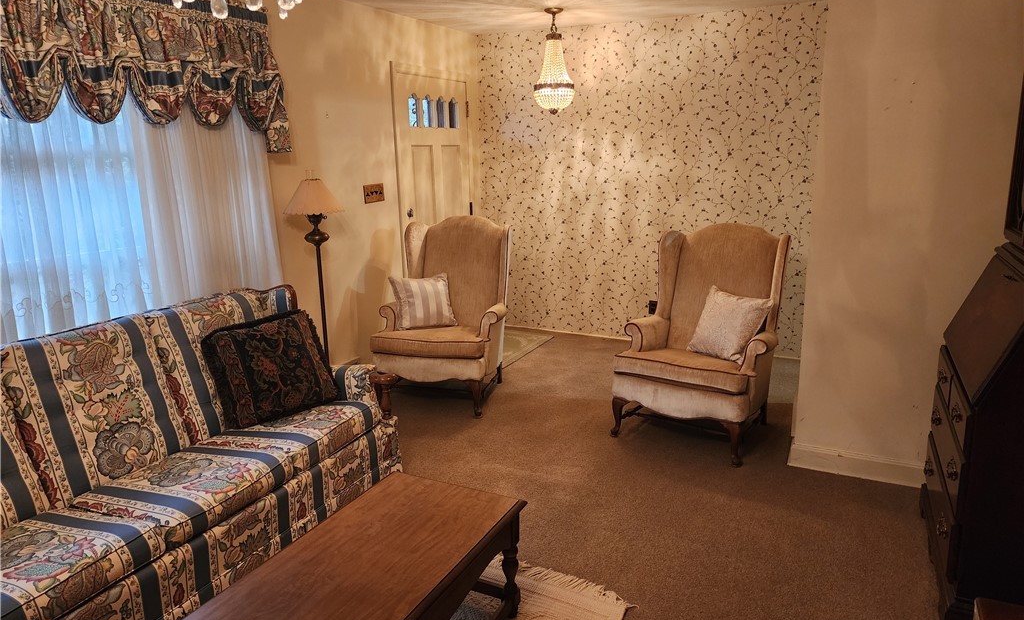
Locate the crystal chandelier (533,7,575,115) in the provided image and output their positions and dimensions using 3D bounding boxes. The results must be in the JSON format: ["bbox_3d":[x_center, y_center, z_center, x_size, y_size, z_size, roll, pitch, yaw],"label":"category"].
[{"bbox_3d":[0.286,-1.663,4.577,0.276,0.672,0.276,-1,14,0],"label":"crystal chandelier"}]

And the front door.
[{"bbox_3d":[-0.574,-0.728,5.252,0.070,2.067,0.953,6,15,27],"label":"front door"}]

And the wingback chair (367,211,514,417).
[{"bbox_3d":[-0.417,-0.008,4.313,0.778,1.104,0.823,3,14,16],"label":"wingback chair"}]

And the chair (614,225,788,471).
[{"bbox_3d":[1.030,0.110,3.688,0.778,1.104,0.823,8,16,33],"label":"chair"}]

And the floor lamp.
[{"bbox_3d":[-1.077,-0.051,3.857,0.336,1.431,0.336,6,15,27],"label":"floor lamp"}]

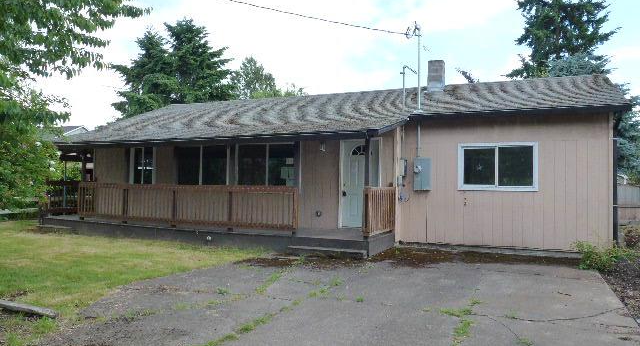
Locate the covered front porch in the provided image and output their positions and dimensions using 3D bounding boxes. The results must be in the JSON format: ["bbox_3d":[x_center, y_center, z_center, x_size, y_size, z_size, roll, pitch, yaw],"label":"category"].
[{"bbox_3d":[-2.899,0.396,11.097,9.400,2.353,2.430,0,-1,24],"label":"covered front porch"}]

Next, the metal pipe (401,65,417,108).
[{"bbox_3d":[1.945,-1.896,9.751,0.343,0.939,0.080,0,-1,24],"label":"metal pipe"}]

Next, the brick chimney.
[{"bbox_3d":[3.200,-2.657,12.242,0.410,0.903,0.410,0,-1,24],"label":"brick chimney"}]

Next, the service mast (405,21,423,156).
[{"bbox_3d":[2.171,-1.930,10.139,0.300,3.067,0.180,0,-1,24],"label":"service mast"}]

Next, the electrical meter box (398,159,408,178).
[{"bbox_3d":[1.931,-0.115,10.199,0.170,0.400,0.130,0,-1,24],"label":"electrical meter box"}]

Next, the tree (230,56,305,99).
[{"bbox_3d":[-3.825,-2.855,28.887,4.444,9.653,4.444,0,-1,24],"label":"tree"}]

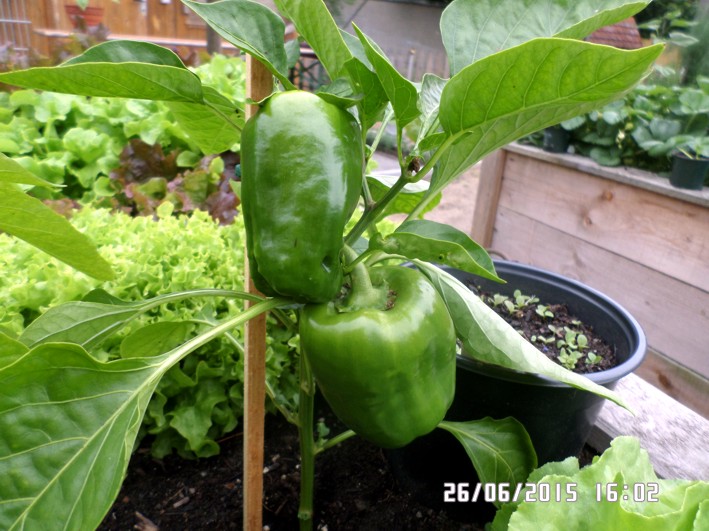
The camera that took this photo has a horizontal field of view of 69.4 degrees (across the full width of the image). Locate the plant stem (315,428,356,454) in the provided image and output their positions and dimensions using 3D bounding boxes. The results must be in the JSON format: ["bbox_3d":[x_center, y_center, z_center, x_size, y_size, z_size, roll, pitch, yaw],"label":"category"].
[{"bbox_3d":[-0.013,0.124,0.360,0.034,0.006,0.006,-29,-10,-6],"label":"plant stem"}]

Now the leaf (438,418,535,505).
[{"bbox_3d":[0.096,0.139,0.365,0.068,0.024,0.052,47,50,6],"label":"leaf"}]

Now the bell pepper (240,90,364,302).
[{"bbox_3d":[-0.027,-0.038,0.273,0.062,0.108,0.062,4,22,-1],"label":"bell pepper"}]

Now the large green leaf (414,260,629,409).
[{"bbox_3d":[0.103,0.043,0.315,0.148,0.030,0.048,34,25,-7],"label":"large green leaf"}]

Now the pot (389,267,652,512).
[{"bbox_3d":[0.140,0.121,0.526,0.240,0.182,0.240,4,25,-1],"label":"pot"}]

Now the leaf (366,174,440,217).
[{"bbox_3d":[0.032,-0.045,0.330,0.046,0.016,0.040,6,24,-12],"label":"leaf"}]

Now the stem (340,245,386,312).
[{"bbox_3d":[0.005,0.007,0.277,0.016,0.034,0.016,-29,18,0],"label":"stem"}]

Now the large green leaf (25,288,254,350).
[{"bbox_3d":[-0.145,0.037,0.335,0.142,0.028,0.050,-13,24,6],"label":"large green leaf"}]

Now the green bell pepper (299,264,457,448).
[{"bbox_3d":[0.013,0.049,0.287,0.084,0.090,0.084,-5,25,4],"label":"green bell pepper"}]

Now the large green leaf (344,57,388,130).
[{"bbox_3d":[0.007,-0.097,0.287,0.026,0.042,0.018,-3,19,3],"label":"large green leaf"}]

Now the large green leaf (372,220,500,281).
[{"bbox_3d":[0.048,-0.009,0.293,0.078,0.024,0.035,16,24,-7],"label":"large green leaf"}]

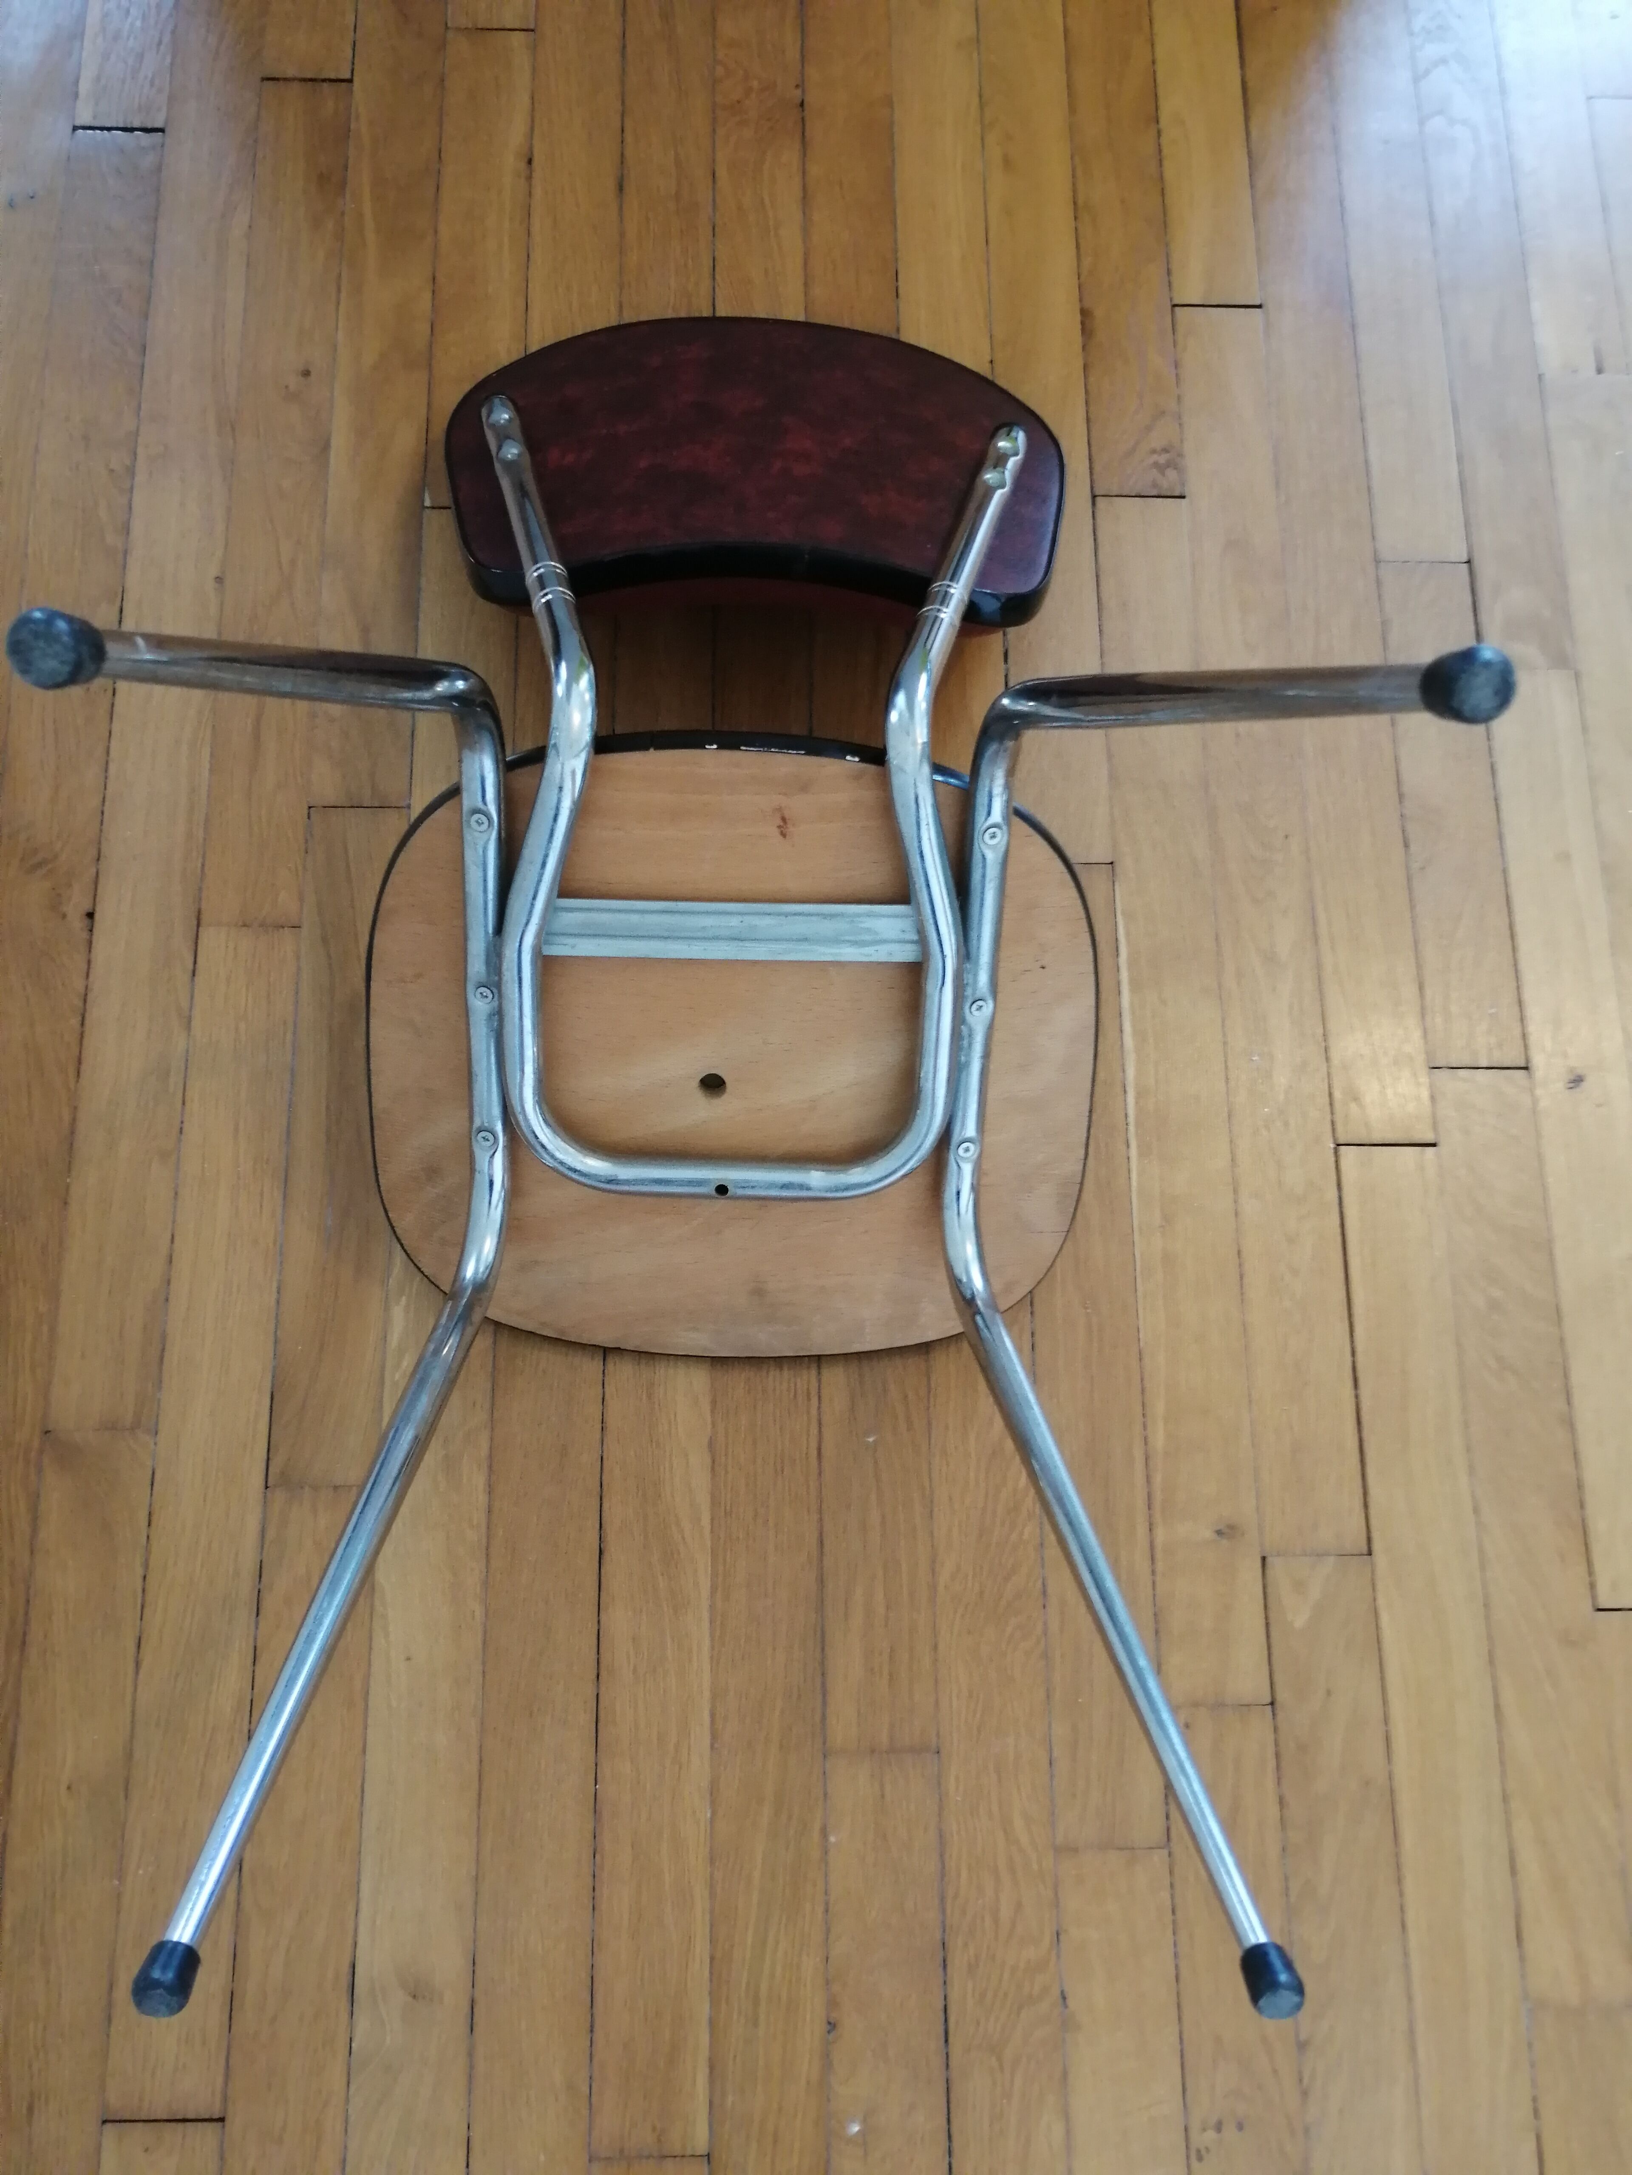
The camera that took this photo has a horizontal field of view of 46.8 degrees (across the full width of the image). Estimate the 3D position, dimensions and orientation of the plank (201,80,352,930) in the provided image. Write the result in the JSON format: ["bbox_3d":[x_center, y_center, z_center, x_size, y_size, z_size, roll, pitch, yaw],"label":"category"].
[{"bbox_3d":[-0.361,-0.409,1.280,0.065,0.020,0.646,0,75,-2],"label":"plank"}]

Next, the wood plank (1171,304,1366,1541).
[{"bbox_3d":[0.288,-0.135,1.228,0.065,0.020,0.856,0,75,-2],"label":"wood plank"}]

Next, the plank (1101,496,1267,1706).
[{"bbox_3d":[0.225,-0.022,1.195,0.064,0.020,0.785,0,75,-2],"label":"plank"}]

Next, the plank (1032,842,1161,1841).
[{"bbox_3d":[0.163,0.145,1.148,0.065,0.020,0.594,0,75,-2],"label":"plank"}]

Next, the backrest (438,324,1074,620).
[{"bbox_3d":[-0.039,-0.393,1.206,0.390,0.072,0.232,1,54,-2],"label":"backrest"}]

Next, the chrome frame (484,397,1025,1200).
[{"bbox_3d":[-0.039,-0.227,1.042,0.340,0.215,0.550,1,70,-2],"label":"chrome frame"}]

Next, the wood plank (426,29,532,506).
[{"bbox_3d":[-0.234,-0.577,1.329,0.064,0.020,0.392,0,75,-2],"label":"wood plank"}]

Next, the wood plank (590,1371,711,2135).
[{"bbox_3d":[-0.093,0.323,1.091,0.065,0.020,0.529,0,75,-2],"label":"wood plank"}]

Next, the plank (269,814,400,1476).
[{"bbox_3d":[-0.291,0.029,1.164,0.065,0.020,0.427,0,75,-2],"label":"plank"}]

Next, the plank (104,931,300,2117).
[{"bbox_3d":[-0.353,0.230,1.107,0.065,0.020,0.676,0,75,-2],"label":"plank"}]

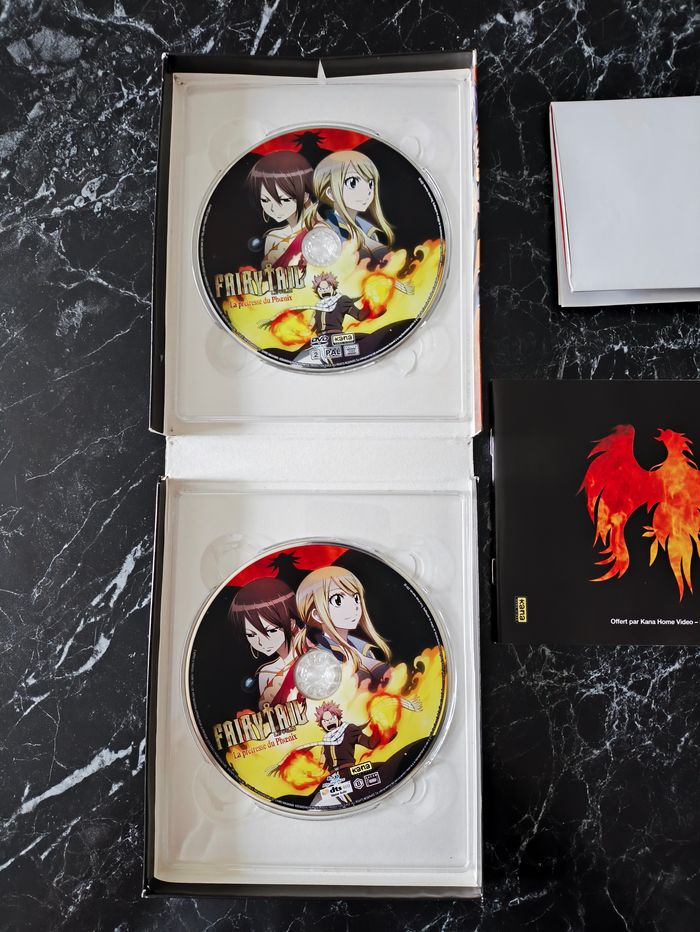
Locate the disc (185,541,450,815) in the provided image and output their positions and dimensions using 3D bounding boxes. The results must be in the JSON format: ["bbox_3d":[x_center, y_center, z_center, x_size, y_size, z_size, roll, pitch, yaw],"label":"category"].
[{"bbox_3d":[-0.015,0.096,0.307,0.120,0.001,0.120,0,85,1],"label":"disc"}]

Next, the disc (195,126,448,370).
[{"bbox_3d":[-0.014,-0.105,0.323,0.120,0.001,0.120,0,85,1],"label":"disc"}]

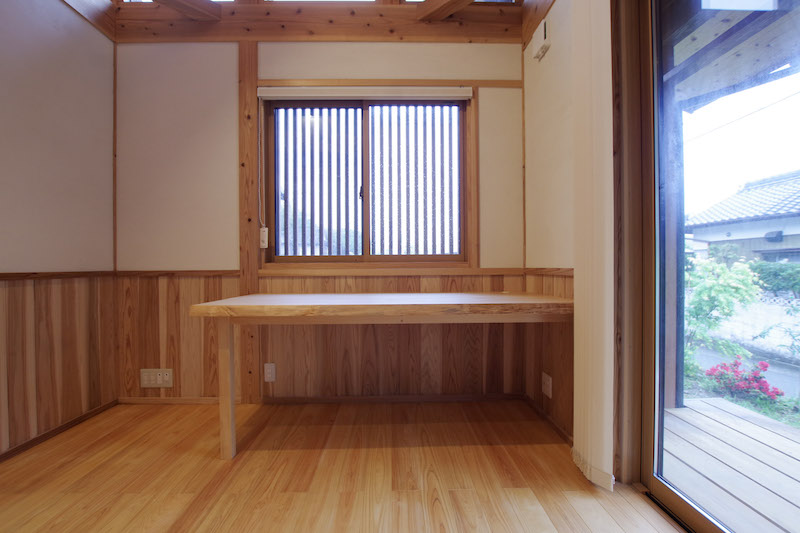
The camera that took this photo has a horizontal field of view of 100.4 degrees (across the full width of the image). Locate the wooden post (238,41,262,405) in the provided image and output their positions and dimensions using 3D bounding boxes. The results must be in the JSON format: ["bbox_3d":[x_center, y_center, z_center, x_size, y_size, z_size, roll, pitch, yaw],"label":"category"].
[{"bbox_3d":[-0.963,-0.272,2.189,0.124,2.318,0.121,0,0,-1],"label":"wooden post"}]

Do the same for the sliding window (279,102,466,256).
[{"bbox_3d":[-0.225,-0.574,2.222,1.296,1.060,0.090,0,0,-1],"label":"sliding window"}]

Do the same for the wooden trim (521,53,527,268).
[{"bbox_3d":[0.803,-0.686,2.153,0.020,1.399,0.020,0,0,-1],"label":"wooden trim"}]

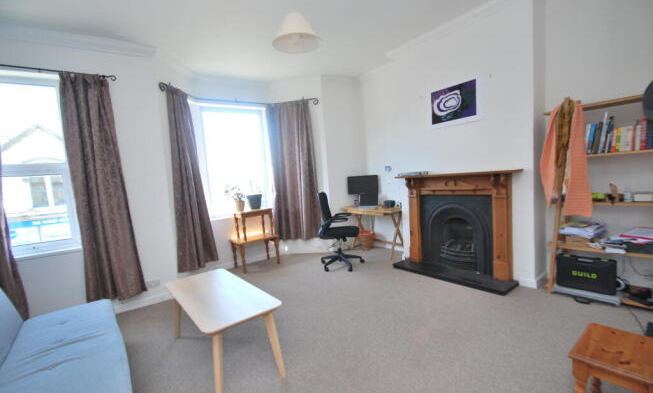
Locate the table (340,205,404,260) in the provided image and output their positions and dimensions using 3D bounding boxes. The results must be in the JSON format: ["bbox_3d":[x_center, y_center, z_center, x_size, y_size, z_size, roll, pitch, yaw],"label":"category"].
[{"bbox_3d":[0.833,0.571,4.588,0.503,0.738,1.108,-8,6,-37],"label":"table"}]

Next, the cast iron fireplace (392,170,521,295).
[{"bbox_3d":[1.501,0.355,3.361,0.422,1.258,1.455,-8,6,-37],"label":"cast iron fireplace"}]

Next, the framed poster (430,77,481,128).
[{"bbox_3d":[1.560,-1.139,3.357,0.030,0.480,0.650,-8,6,-37],"label":"framed poster"}]

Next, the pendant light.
[{"bbox_3d":[-0.225,-1.253,2.025,0.360,0.225,0.360,-4,4,0],"label":"pendant light"}]

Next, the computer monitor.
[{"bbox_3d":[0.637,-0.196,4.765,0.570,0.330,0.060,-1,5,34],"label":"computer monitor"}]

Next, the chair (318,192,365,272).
[{"bbox_3d":[0.225,0.488,4.083,0.640,1.076,0.620,-4,4,0],"label":"chair"}]

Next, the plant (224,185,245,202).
[{"bbox_3d":[-1.405,-0.043,4.160,0.290,0.300,0.260,-8,6,-37],"label":"plant"}]

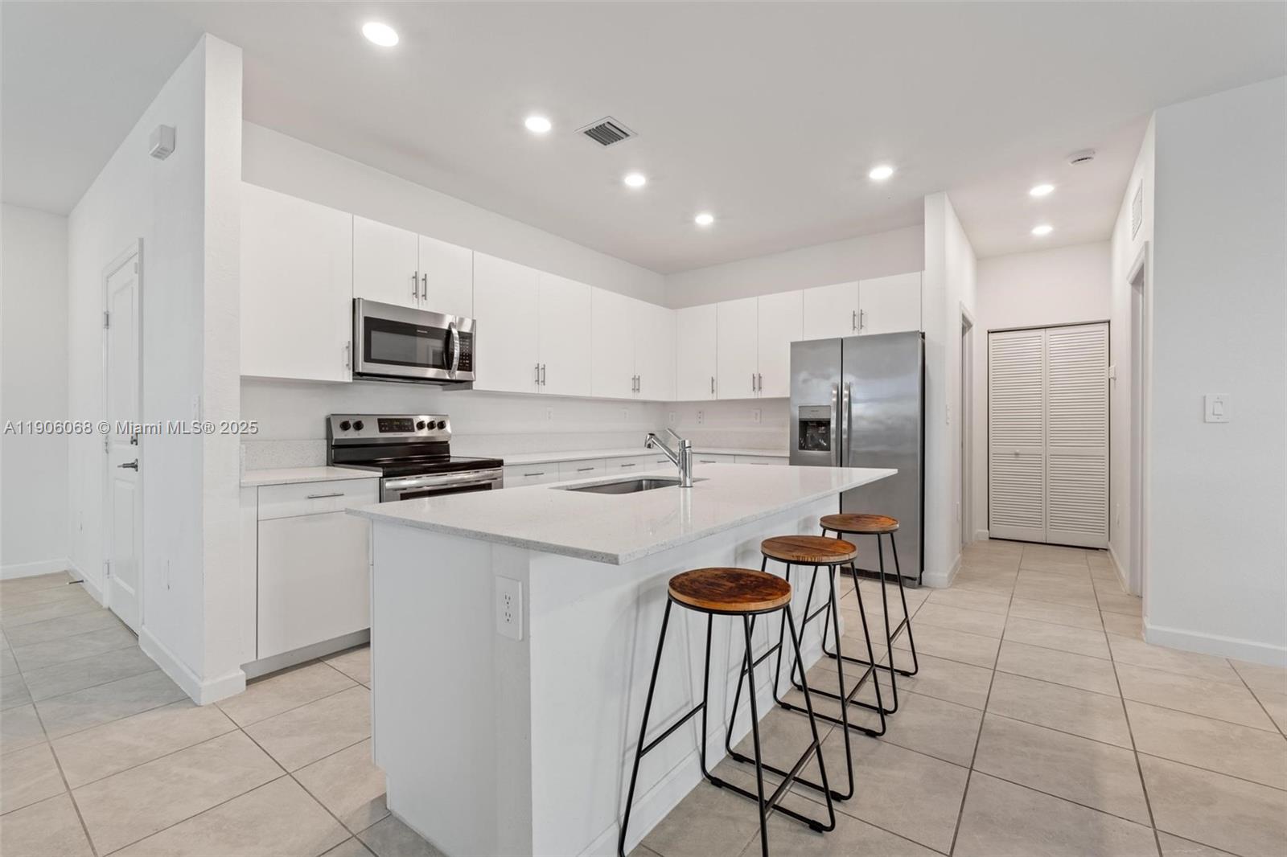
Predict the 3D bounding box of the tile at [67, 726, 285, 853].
[{"bbox_3d":[-1.476,1.131,1.709,0.445,0.010,0.445,0,0,37],"label":"tile"}]

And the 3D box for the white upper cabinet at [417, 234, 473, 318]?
[{"bbox_3d":[-1.369,-0.945,3.485,0.336,0.456,0.382,0,1,37],"label":"white upper cabinet"}]

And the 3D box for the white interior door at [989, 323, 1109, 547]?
[{"bbox_3d":[3.795,0.071,5.058,0.885,2.002,0.035,0,0,37],"label":"white interior door"}]

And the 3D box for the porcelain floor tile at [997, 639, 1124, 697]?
[{"bbox_3d":[1.953,1.133,2.545,0.442,0.010,0.450,0,1,37],"label":"porcelain floor tile"}]

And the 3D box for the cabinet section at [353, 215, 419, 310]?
[{"bbox_3d":[-1.476,-0.941,3.078,0.022,0.447,0.382,0,0,37],"label":"cabinet section"}]

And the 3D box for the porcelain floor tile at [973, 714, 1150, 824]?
[{"bbox_3d":[1.386,1.121,1.803,0.445,0.010,0.445,0,0,37],"label":"porcelain floor tile"}]

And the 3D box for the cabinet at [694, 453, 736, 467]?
[{"bbox_3d":[0.788,0.663,5.066,0.508,0.879,0.626,0,0,37],"label":"cabinet"}]

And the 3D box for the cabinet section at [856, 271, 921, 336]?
[{"bbox_3d":[1.913,-0.951,4.151,0.455,0.454,0.024,0,1,37],"label":"cabinet section"}]

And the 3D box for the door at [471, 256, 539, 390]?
[{"bbox_3d":[-0.958,-0.714,3.763,0.022,0.914,0.573,0,0,37],"label":"door"}]

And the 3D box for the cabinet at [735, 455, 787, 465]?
[{"bbox_3d":[1.173,0.670,4.730,0.476,0.880,0.630,0,1,37],"label":"cabinet"}]

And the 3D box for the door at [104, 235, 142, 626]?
[{"bbox_3d":[-2.980,0.093,3.101,0.920,2.060,0.055,0,1,37],"label":"door"}]

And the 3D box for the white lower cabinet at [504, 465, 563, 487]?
[{"bbox_3d":[-0.984,0.680,3.751,0.604,0.879,0.503,0,0,37],"label":"white lower cabinet"}]

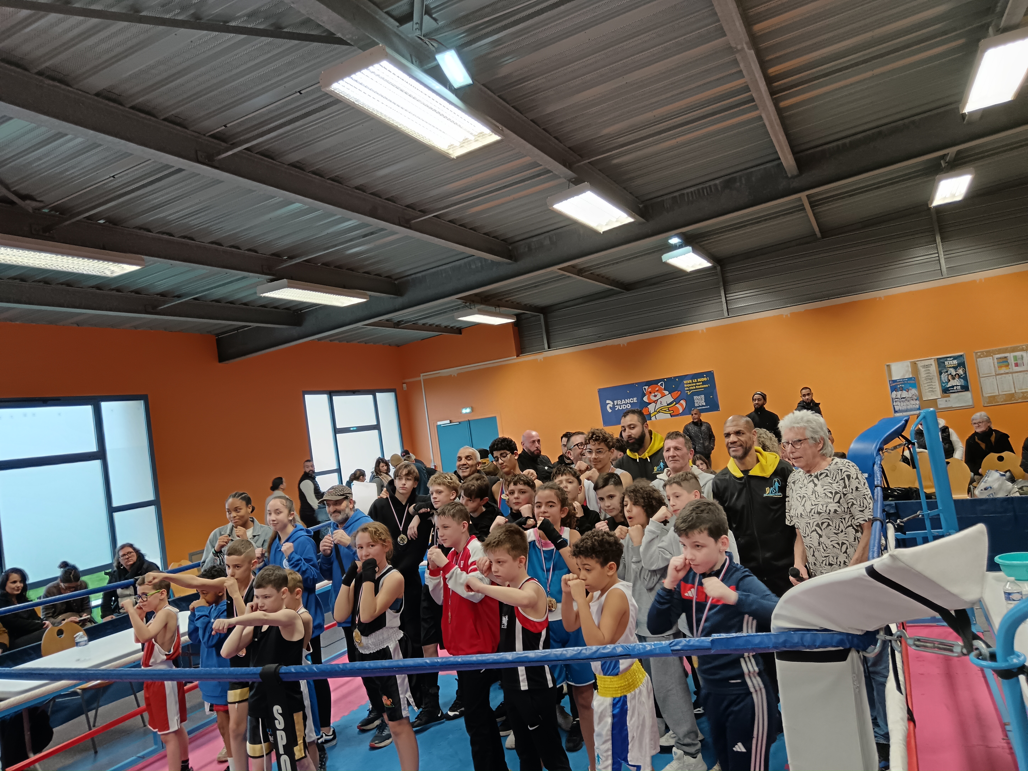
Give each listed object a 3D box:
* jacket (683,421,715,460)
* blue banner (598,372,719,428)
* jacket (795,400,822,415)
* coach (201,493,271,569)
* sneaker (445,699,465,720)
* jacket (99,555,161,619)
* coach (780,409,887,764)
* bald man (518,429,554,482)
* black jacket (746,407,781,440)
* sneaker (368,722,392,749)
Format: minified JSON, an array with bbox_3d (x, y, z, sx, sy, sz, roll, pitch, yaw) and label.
[{"bbox_3d":[3.114,0.906,13.400,0.520,0.660,0.320,-9,-3,17],"label":"jacket"},{"bbox_3d":[2.722,0.267,15.280,2.280,0.750,0.015,-9,-3,25],"label":"blue banner"},{"bbox_3d":[4.008,0.568,10.800,0.550,0.740,0.340,-9,-4,25],"label":"jacket"},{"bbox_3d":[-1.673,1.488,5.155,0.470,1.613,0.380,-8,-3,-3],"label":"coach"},{"bbox_3d":[-0.323,2.058,5.188,0.280,0.125,0.100,-6,-4,-27],"label":"sneaker"},{"bbox_3d":[-3.477,1.853,7.300,0.540,0.600,0.420,-7,-3,-22],"label":"jacket"},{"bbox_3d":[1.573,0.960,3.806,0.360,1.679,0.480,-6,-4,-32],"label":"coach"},{"bbox_3d":[0.288,1.279,7.254,0.520,1.766,0.340,-7,-3,-24],"label":"bald man"},{"bbox_3d":[3.506,0.667,11.200,0.520,0.700,0.320,-10,-3,29],"label":"black jacket"},{"bbox_3d":[-0.784,2.112,4.936,0.100,0.115,0.275,-10,-4,39],"label":"sneaker"}]

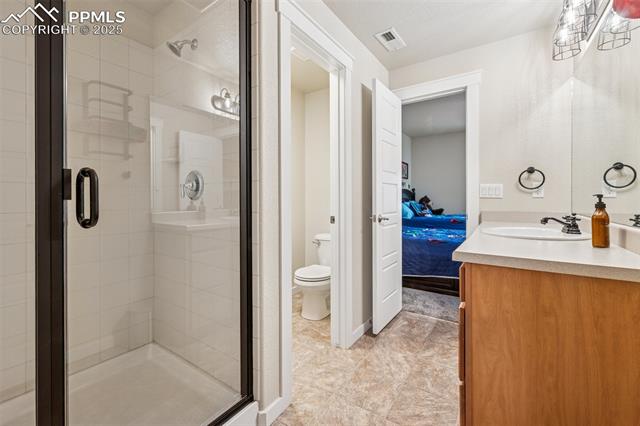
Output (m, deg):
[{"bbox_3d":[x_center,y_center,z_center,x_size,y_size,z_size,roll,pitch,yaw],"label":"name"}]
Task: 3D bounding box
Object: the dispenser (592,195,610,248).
[{"bbox_3d":[1.176,0.032,1.121,0.063,0.222,0.053,0,1,10],"label":"dispenser"}]

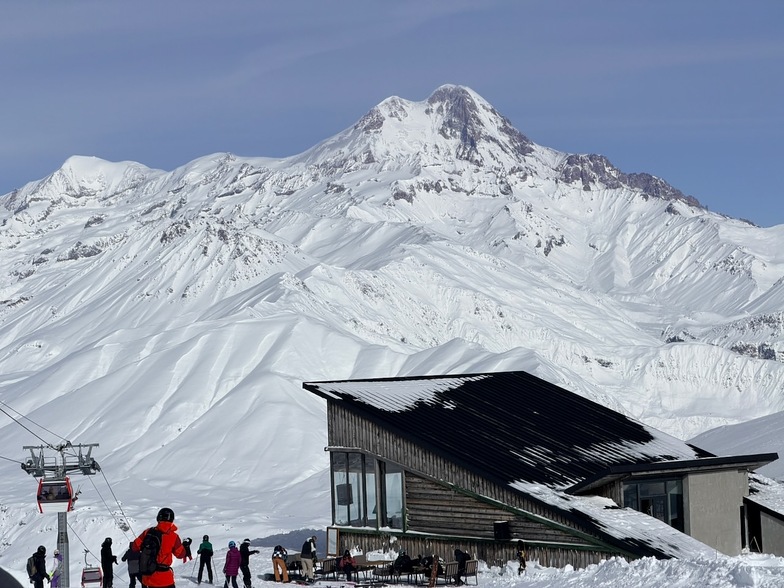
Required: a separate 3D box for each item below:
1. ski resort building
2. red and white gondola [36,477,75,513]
[{"bbox_3d":[8.551,6.906,89.811,13.900,7.450,20.900,-1,-1,-42],"label":"ski resort building"},{"bbox_3d":[-21.402,12.805,144.000,2.200,2.250,2.100,-2,-1,-3],"label":"red and white gondola"}]

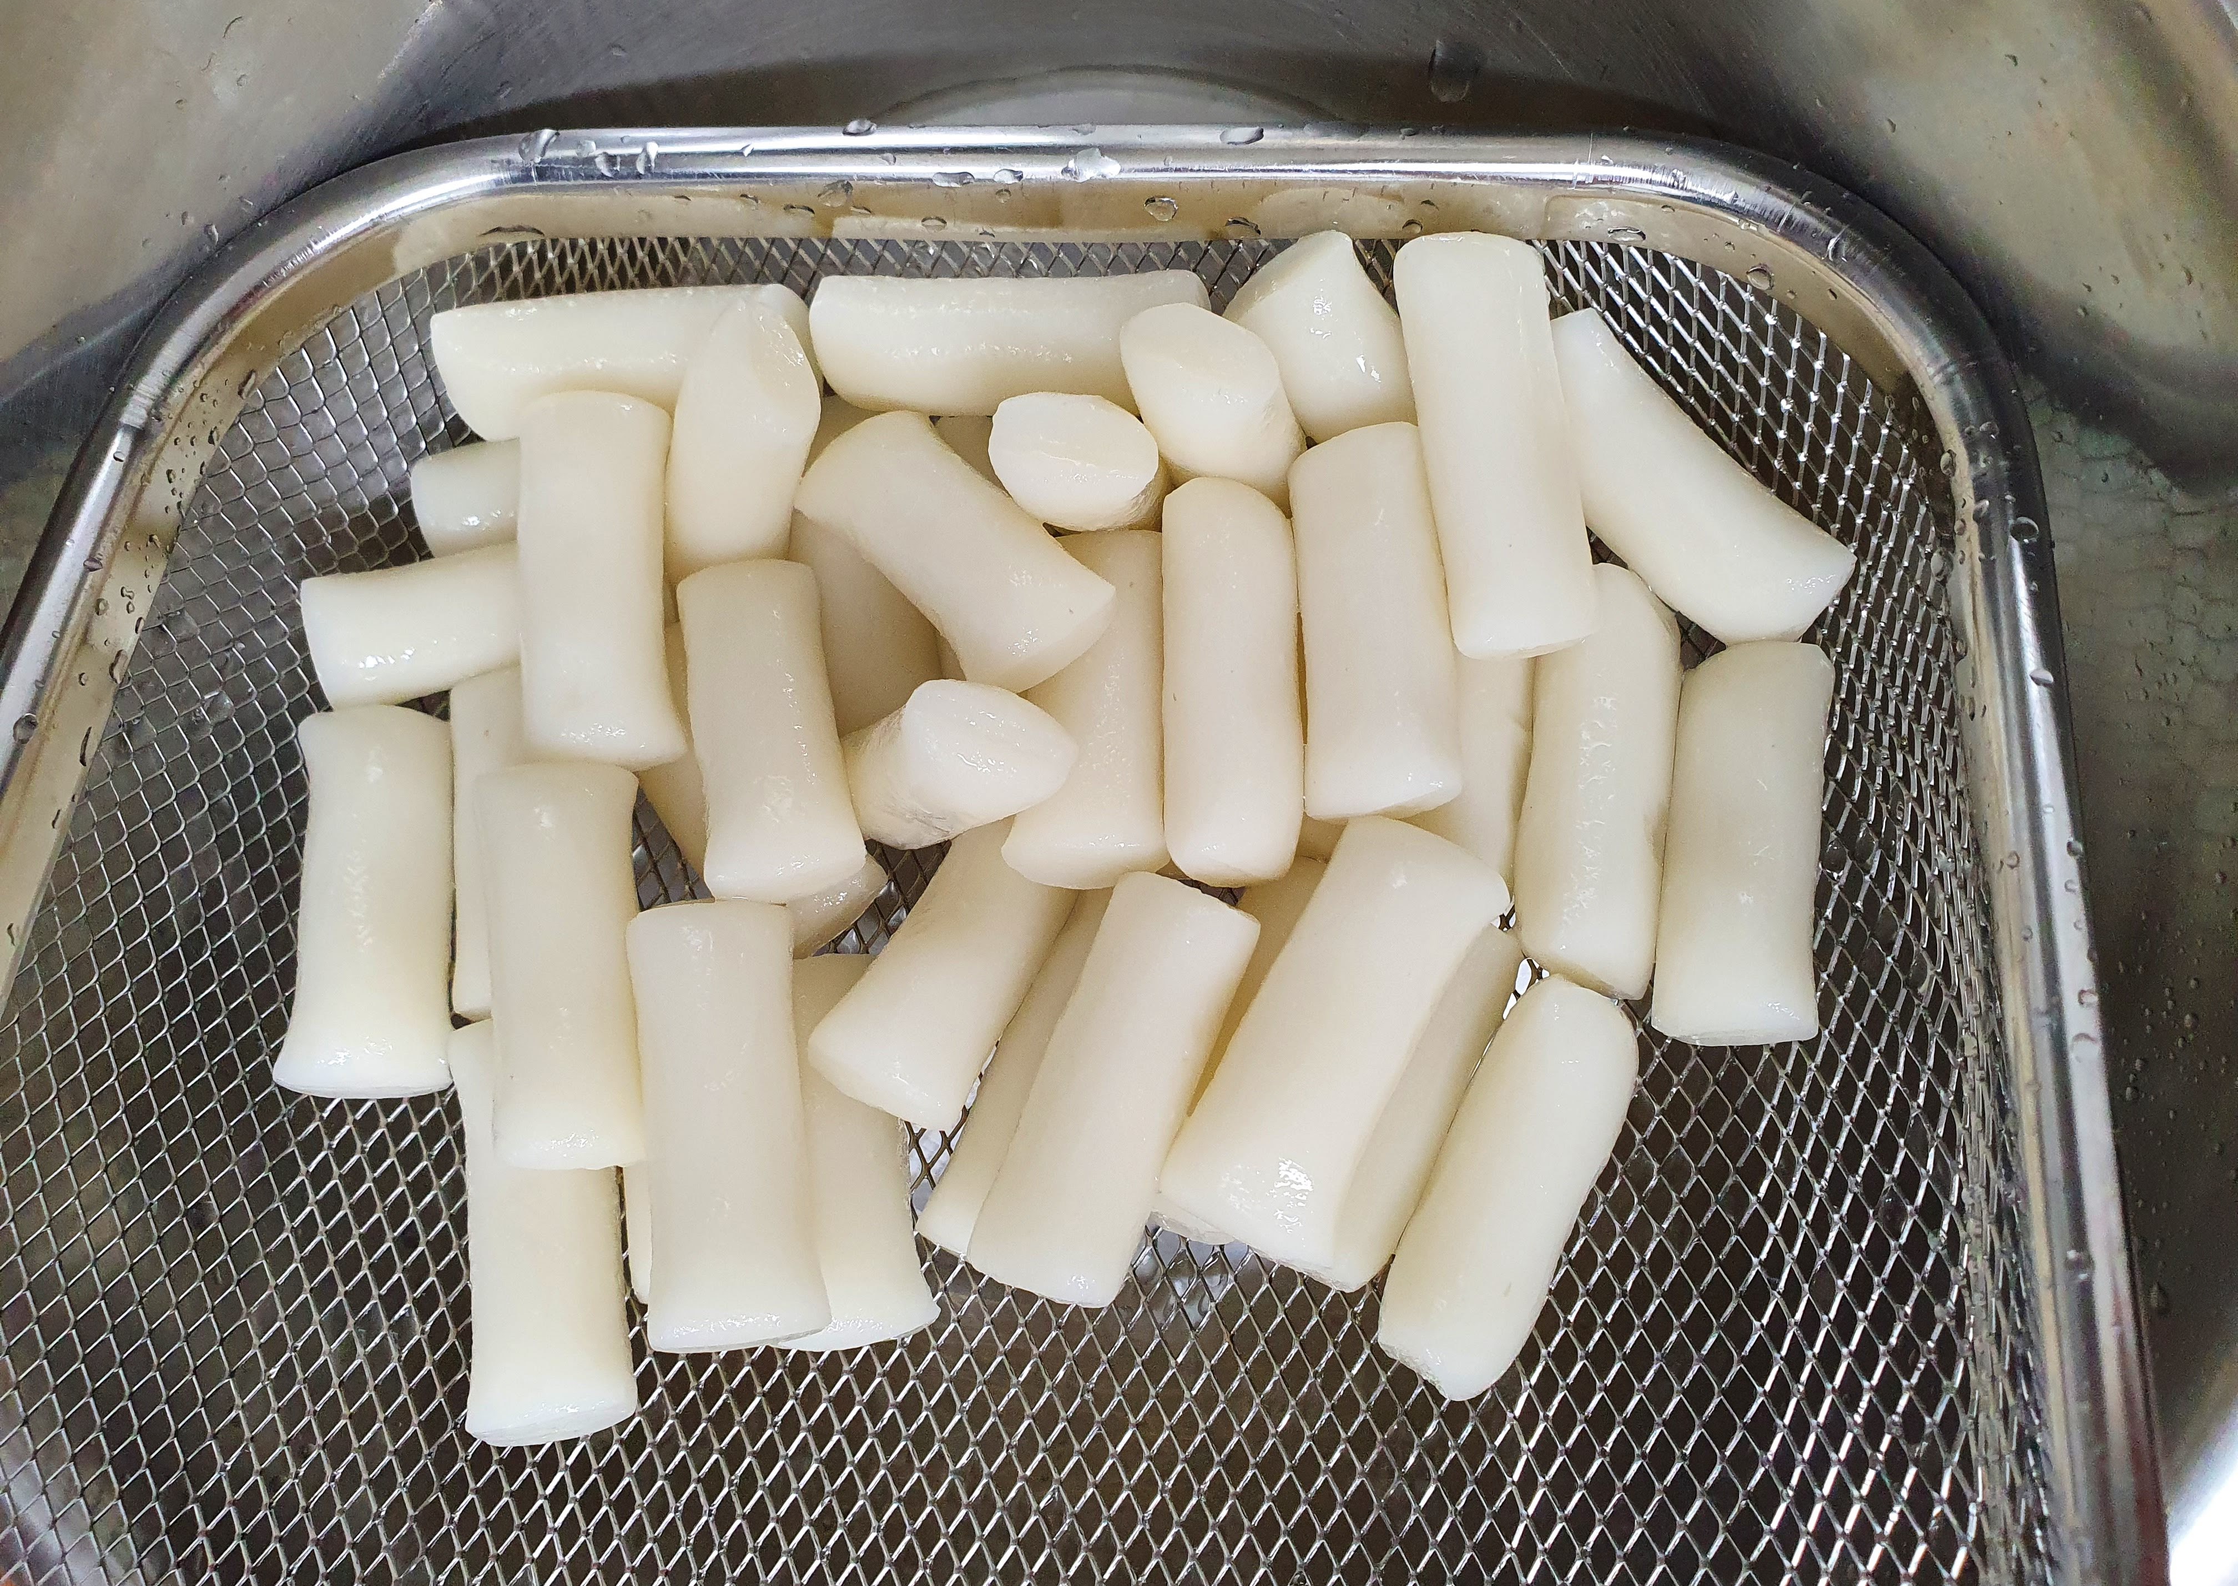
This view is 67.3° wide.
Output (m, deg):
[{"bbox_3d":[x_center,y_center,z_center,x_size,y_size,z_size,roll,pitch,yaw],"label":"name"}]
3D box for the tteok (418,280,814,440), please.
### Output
[{"bbox_3d":[-0.078,-0.069,0.265,0.057,0.021,0.023,-4,72,2],"label":"tteok"}]

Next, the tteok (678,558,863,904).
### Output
[{"bbox_3d":[-0.051,-0.010,0.245,0.022,0.022,0.047,-14,54,0],"label":"tteok"}]

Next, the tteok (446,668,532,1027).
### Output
[{"bbox_3d":[-0.092,0.008,0.261,0.021,0.021,0.051,-9,69,2],"label":"tteok"}]

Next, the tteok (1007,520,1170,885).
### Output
[{"bbox_3d":[-0.004,-0.012,0.230,0.019,0.020,0.054,-1,46,2],"label":"tteok"}]

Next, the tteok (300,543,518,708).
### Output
[{"bbox_3d":[-0.101,-0.031,0.274,0.057,0.021,0.021,-10,69,-2],"label":"tteok"}]

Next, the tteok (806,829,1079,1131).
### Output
[{"bbox_3d":[-0.018,0.017,0.232,0.023,0.021,0.053,27,64,10],"label":"tteok"}]

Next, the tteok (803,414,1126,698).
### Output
[{"bbox_3d":[-0.026,-0.039,0.255,0.024,0.024,0.043,-40,54,-10],"label":"tteok"}]

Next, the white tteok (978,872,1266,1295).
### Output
[{"bbox_3d":[0.000,0.038,0.222,0.023,0.021,0.053,19,76,8],"label":"white tteok"}]

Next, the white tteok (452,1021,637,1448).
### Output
[{"bbox_3d":[-0.075,0.056,0.218,0.021,0.019,0.051,-14,59,-3],"label":"white tteok"}]

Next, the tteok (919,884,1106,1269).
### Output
[{"bbox_3d":[-0.004,0.038,0.224,0.021,0.020,0.054,27,73,12],"label":"tteok"}]

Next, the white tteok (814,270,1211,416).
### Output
[{"bbox_3d":[-0.017,-0.069,0.258,0.059,0.019,0.019,-2,70,2],"label":"white tteok"}]

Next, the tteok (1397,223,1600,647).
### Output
[{"bbox_3d":[0.053,-0.049,0.239,0.021,0.021,0.057,-4,72,4],"label":"tteok"}]

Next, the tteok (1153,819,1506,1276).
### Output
[{"bbox_3d":[0.029,0.034,0.224,0.024,0.024,0.054,24,69,13],"label":"tteok"}]

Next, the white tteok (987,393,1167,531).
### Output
[{"bbox_3d":[-0.004,-0.044,0.238,0.024,0.052,0.021,0,95,4],"label":"white tteok"}]

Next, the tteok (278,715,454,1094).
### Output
[{"bbox_3d":[-0.114,0.017,0.257,0.023,0.023,0.056,-7,72,2],"label":"tteok"}]

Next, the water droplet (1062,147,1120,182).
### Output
[{"bbox_3d":[-0.004,-0.091,0.243,0.008,0.003,0.004,-1,72,2],"label":"water droplet"}]

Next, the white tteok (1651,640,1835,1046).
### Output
[{"bbox_3d":[0.091,0.007,0.243,0.022,0.022,0.054,8,72,8],"label":"white tteok"}]

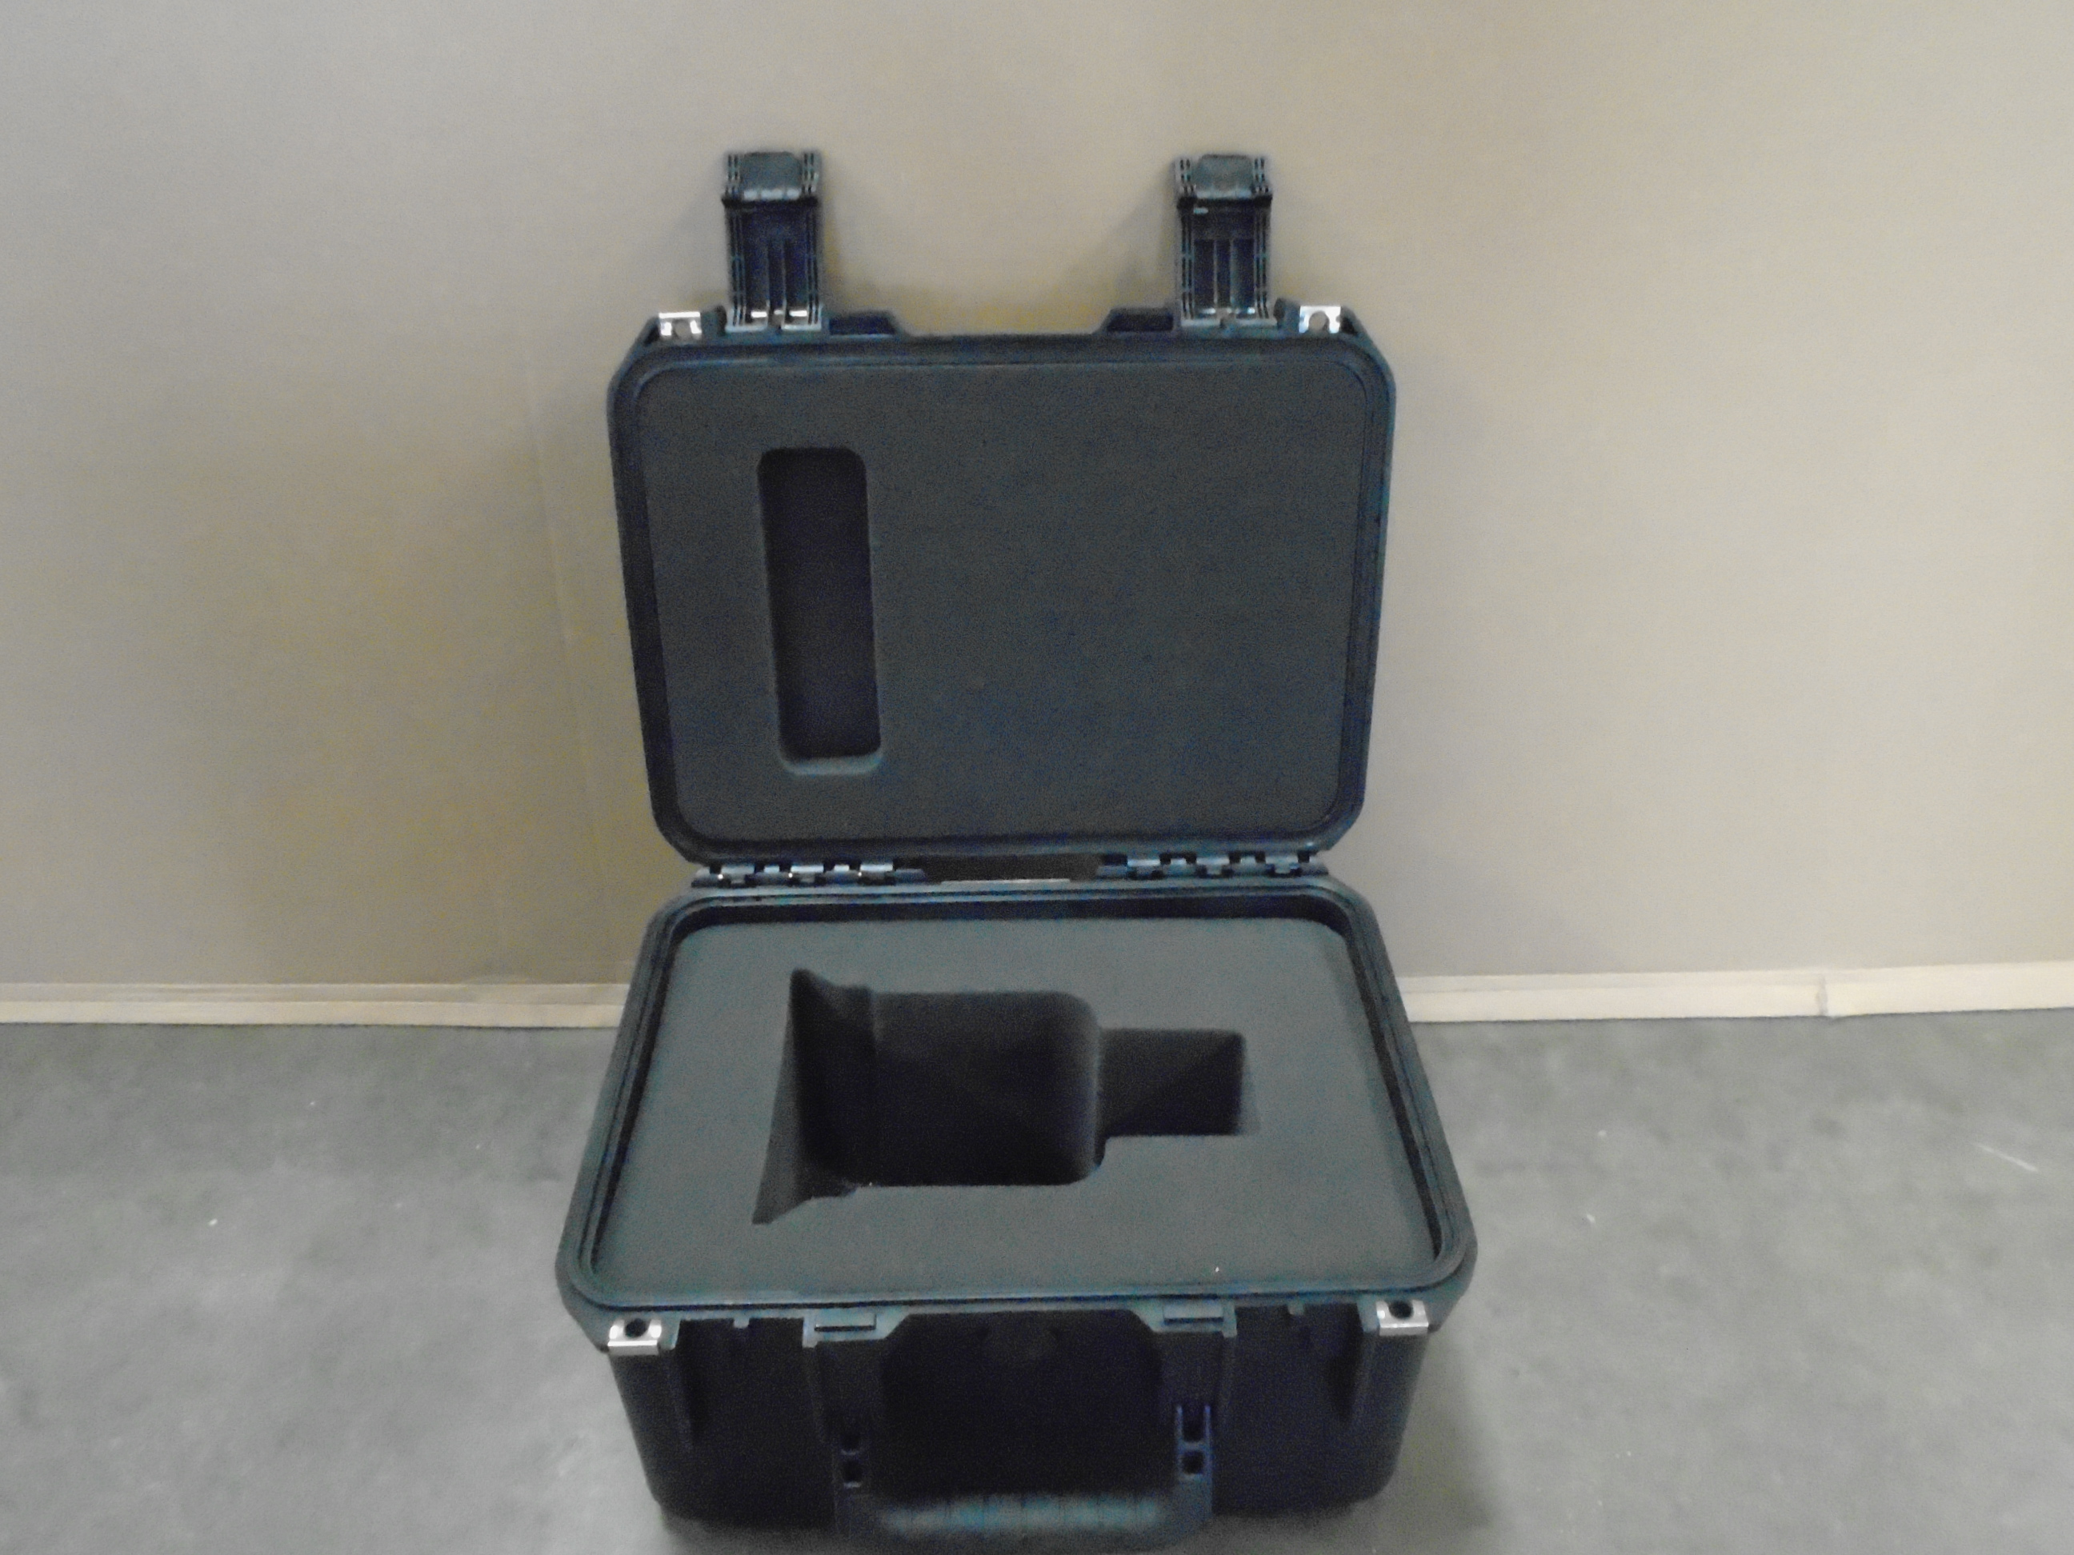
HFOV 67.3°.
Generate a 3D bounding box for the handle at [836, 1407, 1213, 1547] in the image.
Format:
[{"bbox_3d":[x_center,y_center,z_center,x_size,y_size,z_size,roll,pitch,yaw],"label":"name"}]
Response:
[{"bbox_3d":[-0.006,0.337,0.755,0.179,0.093,0.028,-1,35,-1],"label":"handle"}]

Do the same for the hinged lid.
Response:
[{"bbox_3d":[-0.018,-0.144,0.889,0.424,0.400,0.058,-1,24,-1],"label":"hinged lid"}]

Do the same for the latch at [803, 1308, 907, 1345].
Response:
[{"bbox_3d":[-0.081,0.245,0.693,0.045,0.012,0.015,-1,35,-1],"label":"latch"}]

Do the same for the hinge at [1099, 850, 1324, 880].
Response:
[{"bbox_3d":[0.107,0.055,0.952,0.137,0.016,0.017,-1,35,-1],"label":"hinge"}]

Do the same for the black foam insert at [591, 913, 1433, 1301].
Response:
[{"bbox_3d":[-0.012,0.226,0.868,0.385,0.160,0.267,-1,35,-1],"label":"black foam insert"}]

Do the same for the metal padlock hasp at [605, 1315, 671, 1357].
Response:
[{"bbox_3d":[-0.178,0.248,0.690,0.025,0.013,0.014,-1,35,-1],"label":"metal padlock hasp"}]

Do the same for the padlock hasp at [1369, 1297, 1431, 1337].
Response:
[{"bbox_3d":[0.163,0.241,0.699,0.025,0.013,0.014,-1,35,-1],"label":"padlock hasp"}]

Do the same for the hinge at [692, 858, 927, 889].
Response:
[{"bbox_3d":[-0.138,0.059,0.947,0.139,0.016,0.017,-1,35,-1],"label":"hinge"}]

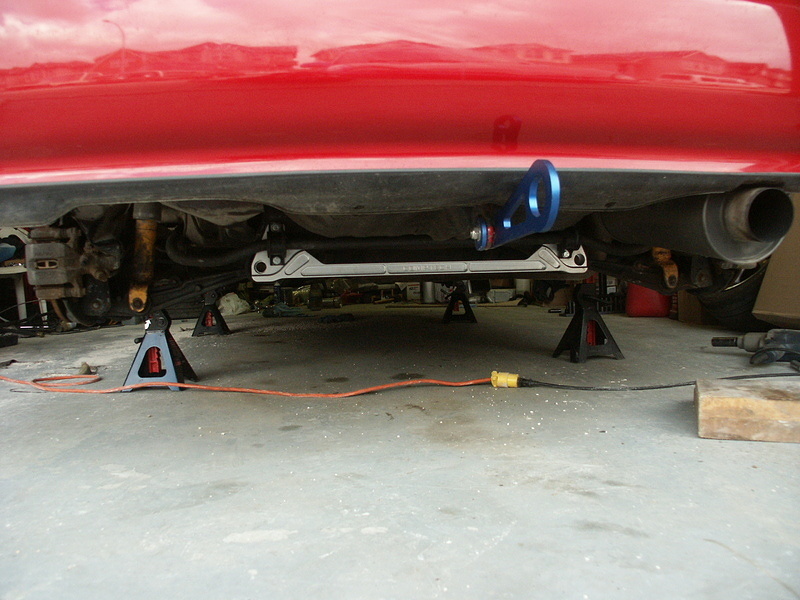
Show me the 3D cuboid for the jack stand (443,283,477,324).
[{"bbox_3d":[0.378,0.010,4.197,0.190,0.260,0.168,-2,3,8],"label":"jack stand"}]

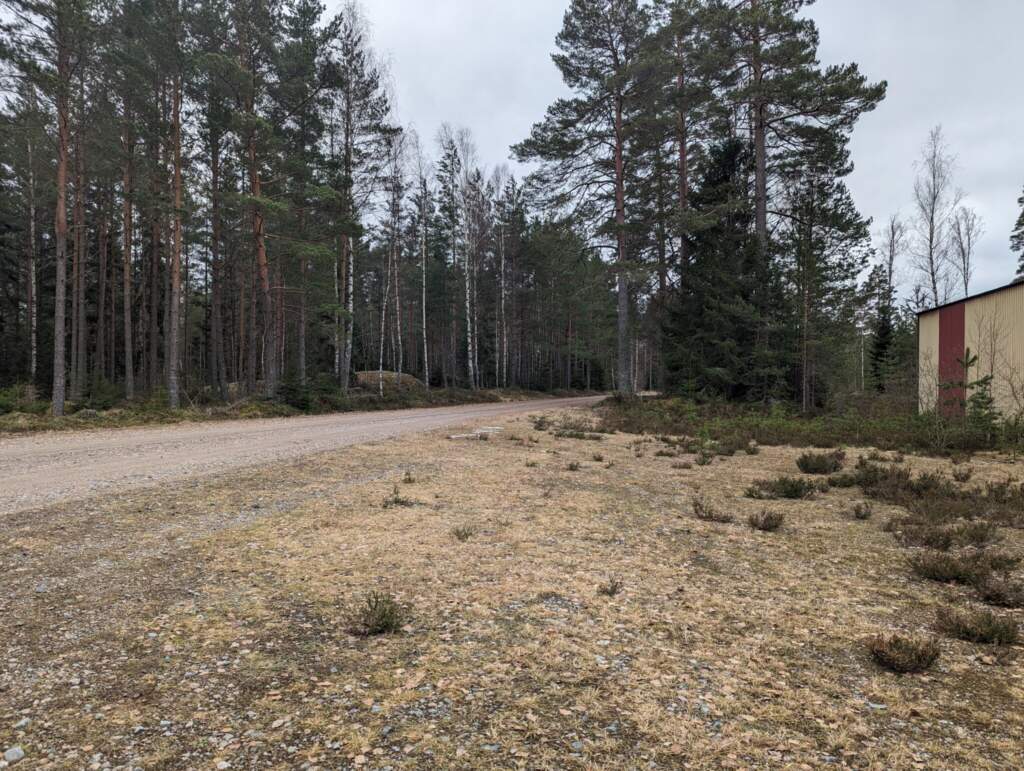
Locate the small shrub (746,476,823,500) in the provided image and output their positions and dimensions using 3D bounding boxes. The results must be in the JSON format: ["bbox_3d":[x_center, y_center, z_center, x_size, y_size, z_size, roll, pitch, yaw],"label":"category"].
[{"bbox_3d":[3.564,1.318,9.298,0.964,0.272,0.582,0,0,0],"label":"small shrub"}]

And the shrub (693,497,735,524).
[{"bbox_3d":[2.167,1.324,7.647,0.438,0.277,0.289,0,0,0],"label":"shrub"}]

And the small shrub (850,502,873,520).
[{"bbox_3d":[3.839,1.371,7.810,0.234,0.182,0.215,0,0,0],"label":"small shrub"}]

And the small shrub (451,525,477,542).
[{"bbox_3d":[-0.462,1.393,6.770,0.240,0.147,0.220,0,0,0],"label":"small shrub"}]

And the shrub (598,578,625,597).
[{"bbox_3d":[0.706,1.420,5.043,0.179,0.110,0.155,0,0,0],"label":"shrub"}]

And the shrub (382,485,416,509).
[{"bbox_3d":[-1.358,1.322,8.580,0.398,0.271,0.304,0,0,0],"label":"shrub"}]

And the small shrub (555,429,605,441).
[{"bbox_3d":[1.774,1.265,18.683,1.274,0.286,0.776,0,0,0],"label":"small shrub"}]

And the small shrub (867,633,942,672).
[{"bbox_3d":[2.100,1.399,3.804,0.374,0.164,0.317,0,0,0],"label":"small shrub"}]

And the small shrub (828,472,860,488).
[{"bbox_3d":[4.766,1.347,10.222,0.418,0.205,0.299,0,0,0],"label":"small shrub"}]

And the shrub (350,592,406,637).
[{"bbox_3d":[-0.817,1.365,4.318,0.342,0.228,0.292,0,0,0],"label":"shrub"}]

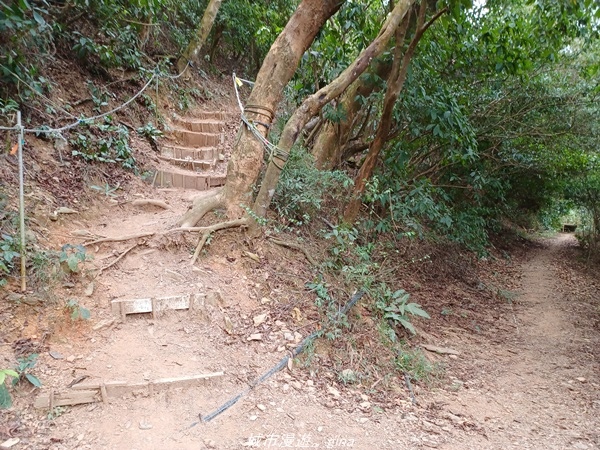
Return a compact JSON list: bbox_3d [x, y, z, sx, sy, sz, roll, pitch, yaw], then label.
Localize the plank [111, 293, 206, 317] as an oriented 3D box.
[{"bbox_3d":[-1.257,0.706,3.850,0.800,0.120,0.050,-1,6,-17],"label":"plank"}]

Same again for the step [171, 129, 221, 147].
[{"bbox_3d":[-1.640,-1.369,6.800,0.770,0.230,0.100,3,6,-7],"label":"step"}]

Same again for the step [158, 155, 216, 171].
[{"bbox_3d":[-1.598,-0.880,6.100,0.800,0.170,0.110,3,6,-7],"label":"step"}]

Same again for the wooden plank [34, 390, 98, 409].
[{"bbox_3d":[-1.536,1.145,2.850,0.380,0.080,0.040,-1,6,-15],"label":"wooden plank"}]

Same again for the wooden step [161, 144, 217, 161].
[{"bbox_3d":[-1.632,-1.071,6.400,0.830,0.190,0.100,3,6,-7],"label":"wooden step"}]

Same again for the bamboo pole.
[{"bbox_3d":[-2.519,-0.202,3.925,0.035,1.630,0.035,2,5,0],"label":"bamboo pole"}]

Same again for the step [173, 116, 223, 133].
[{"bbox_3d":[-1.869,-1.832,7.900,0.880,0.240,0.240,0,3,-10],"label":"step"}]

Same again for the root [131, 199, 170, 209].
[{"bbox_3d":[-1.829,-0.263,5.300,0.460,0.080,0.120,0,6,-11],"label":"root"}]

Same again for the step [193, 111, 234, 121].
[{"bbox_3d":[-1.697,-2.148,8.500,0.800,0.170,0.200,0,3,-8],"label":"step"}]

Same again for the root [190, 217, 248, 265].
[{"bbox_3d":[-0.912,0.185,4.850,0.620,0.440,0.380,0,3,-10],"label":"root"}]

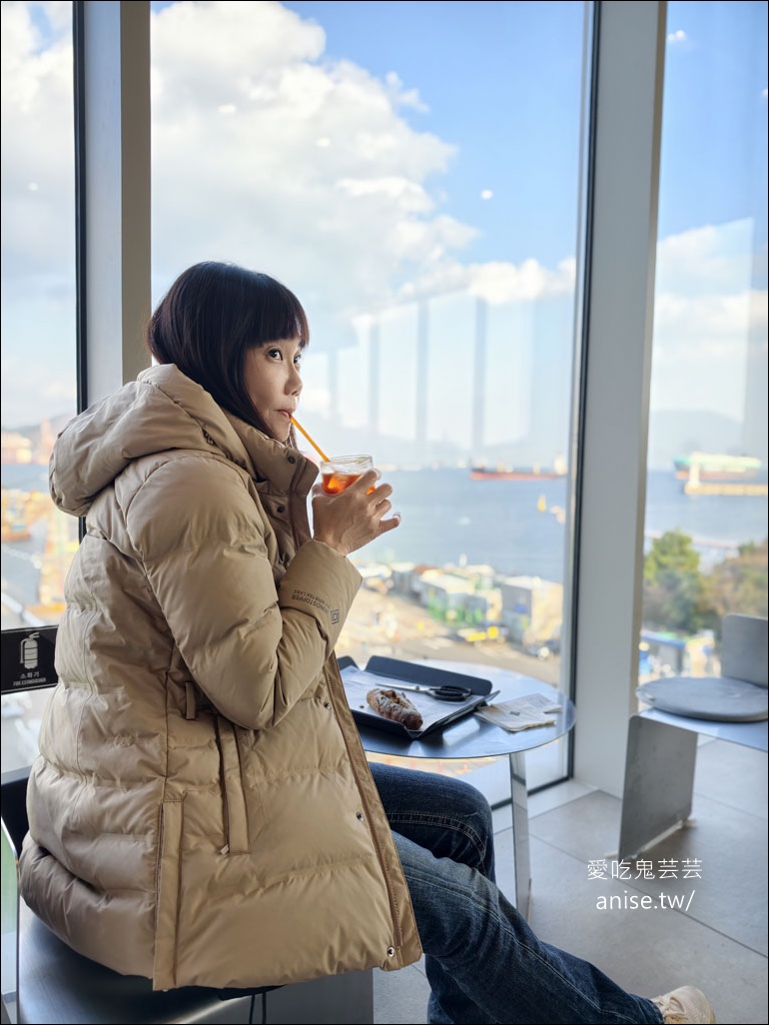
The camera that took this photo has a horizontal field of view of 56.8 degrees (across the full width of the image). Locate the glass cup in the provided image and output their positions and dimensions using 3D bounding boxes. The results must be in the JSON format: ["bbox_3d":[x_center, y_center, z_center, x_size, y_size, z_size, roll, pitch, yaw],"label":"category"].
[{"bbox_3d":[-0.048,-0.028,0.955,0.073,0.095,0.073,-5,3,0],"label":"glass cup"}]

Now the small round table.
[{"bbox_3d":[0.086,0.643,1.540,0.624,0.490,0.624,1,4,0],"label":"small round table"}]

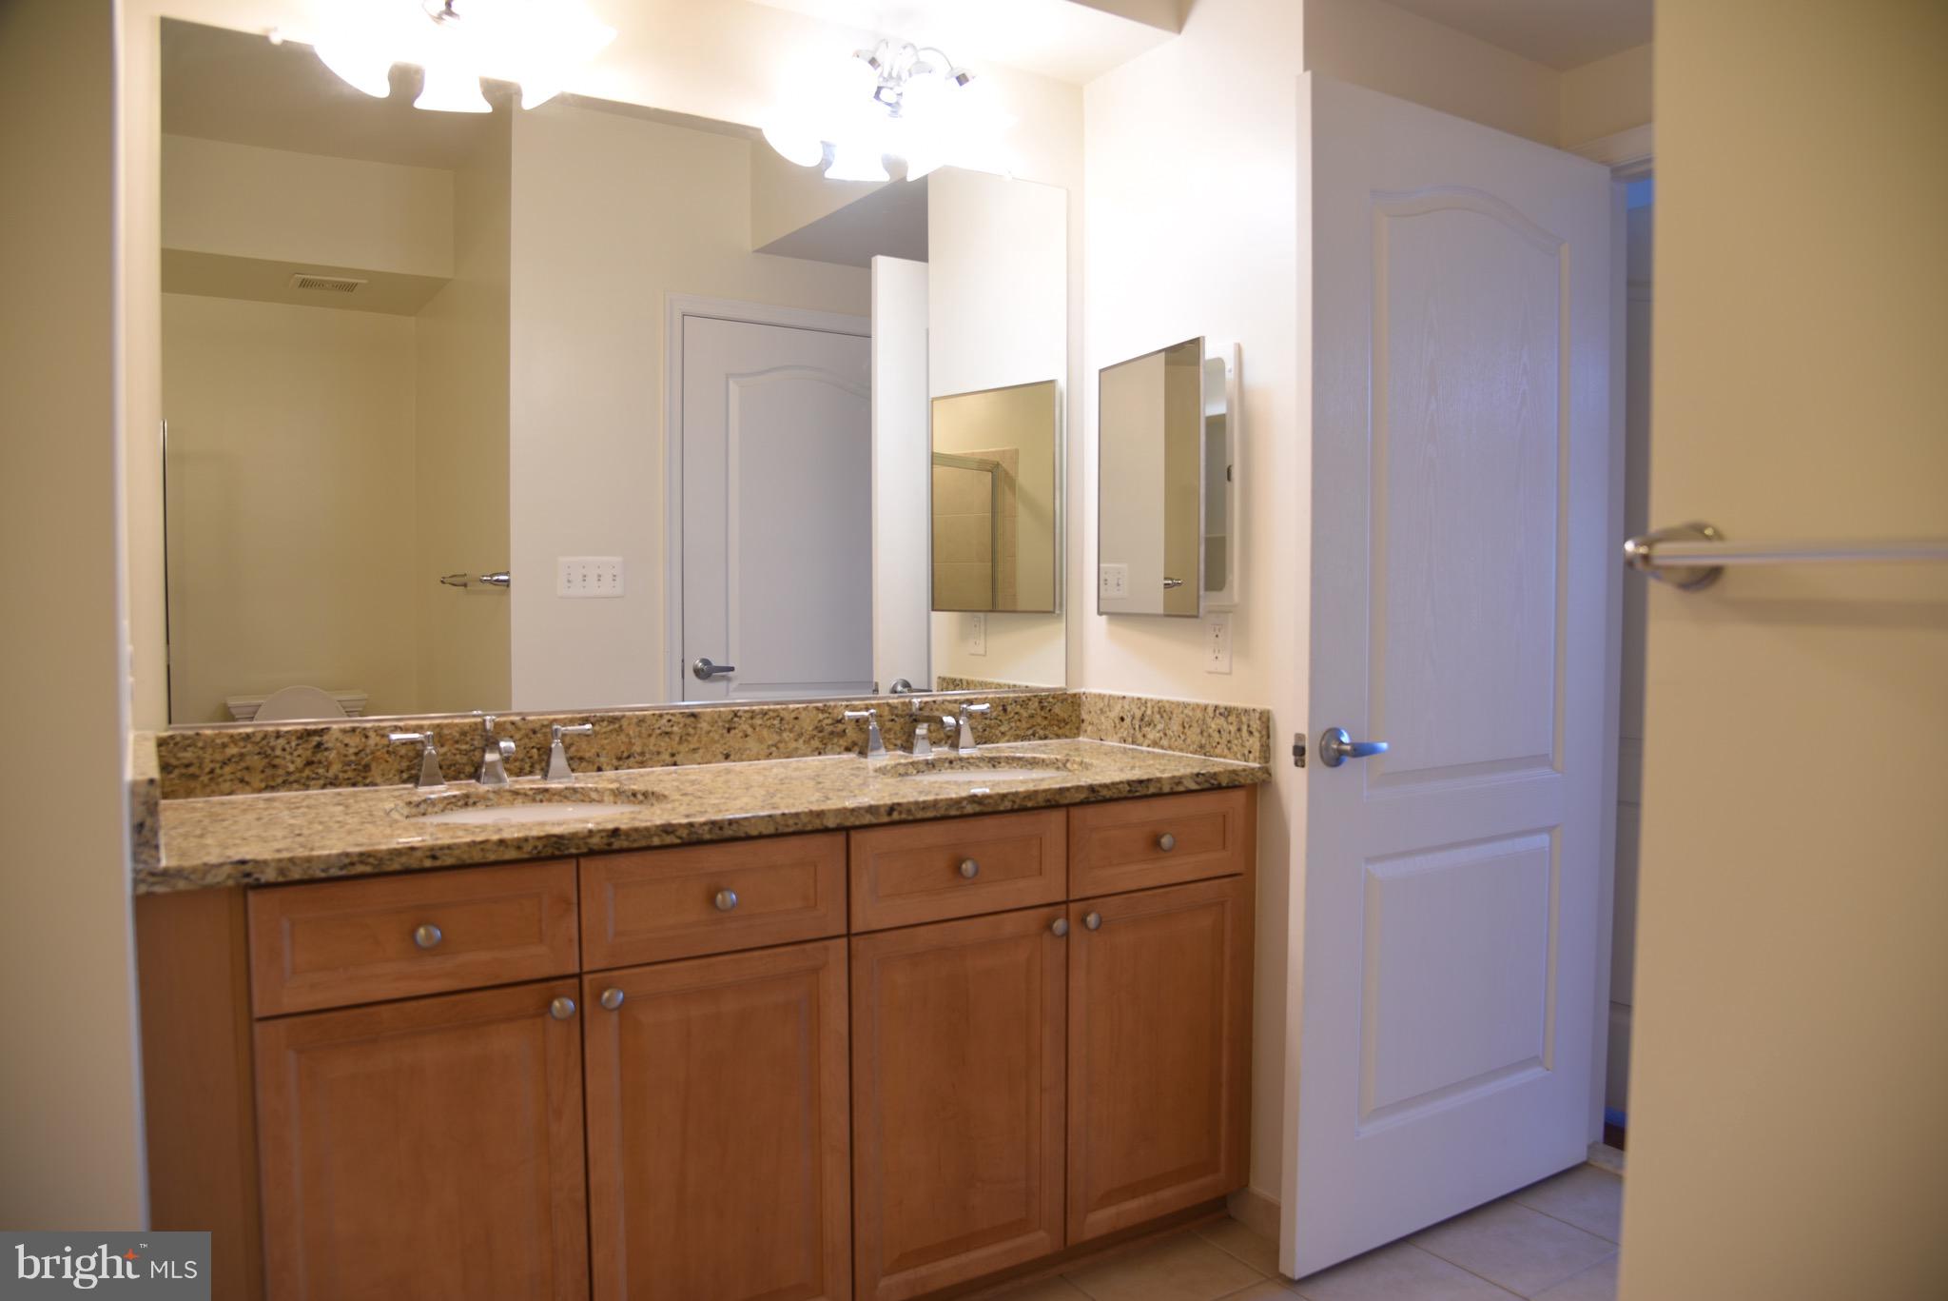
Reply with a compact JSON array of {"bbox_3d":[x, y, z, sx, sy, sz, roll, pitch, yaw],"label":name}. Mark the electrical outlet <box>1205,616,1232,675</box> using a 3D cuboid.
[{"bbox_3d":[0.459,-0.013,2.440,0.009,0.115,0.071,-1,3,-30],"label":"electrical outlet"}]

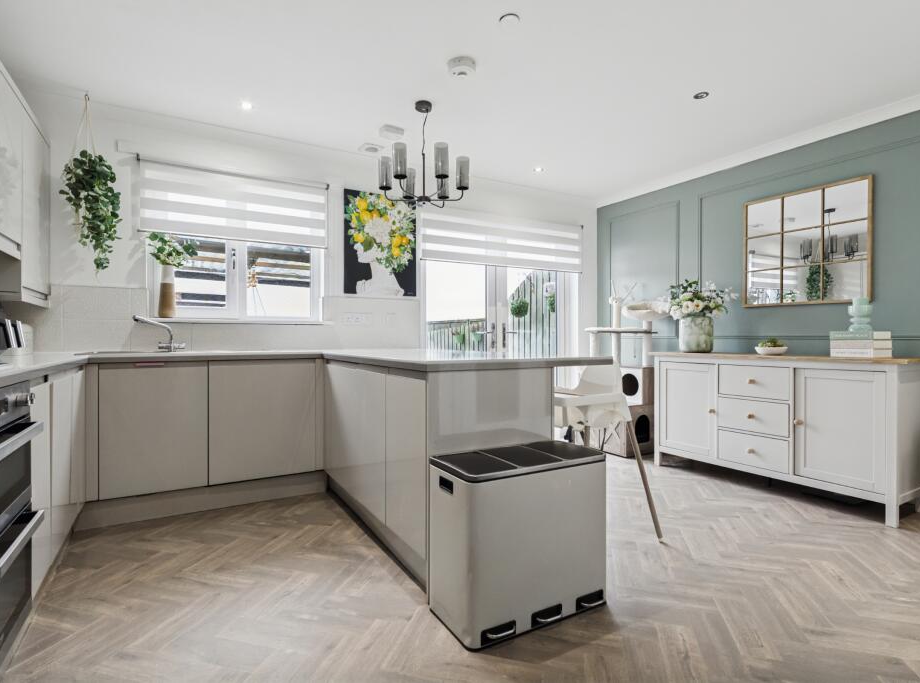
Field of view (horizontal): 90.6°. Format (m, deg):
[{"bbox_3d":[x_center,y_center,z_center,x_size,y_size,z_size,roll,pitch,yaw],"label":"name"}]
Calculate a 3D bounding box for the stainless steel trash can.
[{"bbox_3d":[0.229,0.719,1.727,0.605,0.578,0.285,0,0,-29],"label":"stainless steel trash can"}]

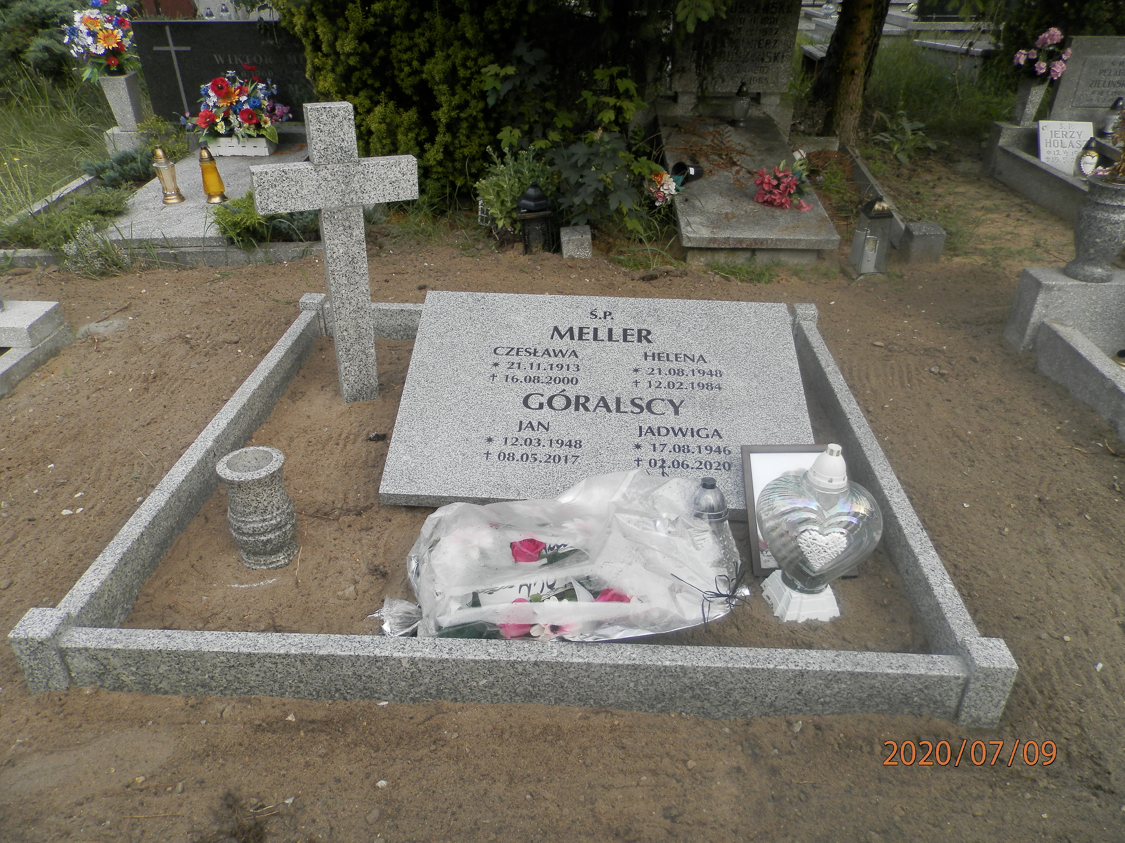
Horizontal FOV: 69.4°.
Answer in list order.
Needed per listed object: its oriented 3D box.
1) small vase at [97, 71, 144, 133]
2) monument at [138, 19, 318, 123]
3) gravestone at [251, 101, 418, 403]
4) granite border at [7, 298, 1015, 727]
[{"bbox_3d":[-2.973,-2.186,5.522,0.182,0.333,0.172,2,30,3],"label":"small vase"},{"bbox_3d":[-1.996,-2.328,5.389,1.515,0.626,0.091,2,30,3],"label":"monument"},{"bbox_3d":[-0.681,-0.495,2.559,0.472,0.951,0.065,-13,34,-24],"label":"gravestone"},{"bbox_3d":[-0.075,0.053,2.401,1.970,0.156,1.826,2,30,3],"label":"granite border"}]

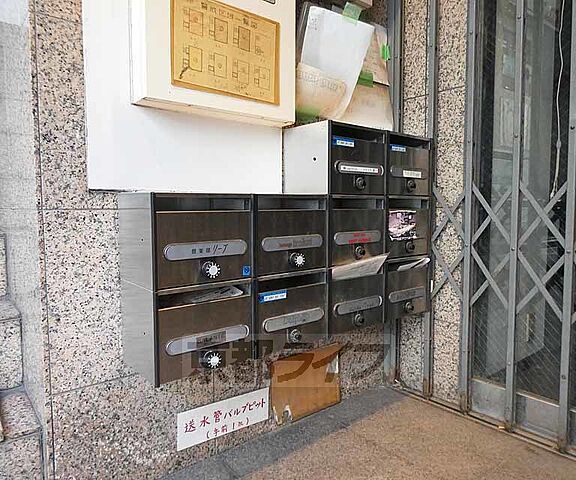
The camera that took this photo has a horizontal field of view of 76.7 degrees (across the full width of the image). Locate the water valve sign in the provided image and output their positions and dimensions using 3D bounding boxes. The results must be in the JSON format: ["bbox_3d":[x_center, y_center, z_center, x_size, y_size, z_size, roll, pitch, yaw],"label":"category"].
[{"bbox_3d":[-0.209,0.608,1.251,0.346,0.121,0.010,-4,7,-36],"label":"water valve sign"}]

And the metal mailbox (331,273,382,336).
[{"bbox_3d":[0.171,0.193,1.324,0.267,0.216,0.232,-4,6,-36],"label":"metal mailbox"}]

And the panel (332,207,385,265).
[{"bbox_3d":[0.233,-0.017,1.220,0.256,0.182,0.019,-4,6,-36],"label":"panel"}]

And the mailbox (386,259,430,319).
[{"bbox_3d":[0.400,0.173,1.506,0.272,0.229,0.220,-4,7,-36],"label":"mailbox"}]

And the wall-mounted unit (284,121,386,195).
[{"bbox_3d":[0.166,-0.265,1.284,0.272,0.227,0.232,-4,6,-36],"label":"wall-mounted unit"}]

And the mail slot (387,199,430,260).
[{"bbox_3d":[0.400,-0.057,1.484,0.272,0.229,0.220,-4,7,-36],"label":"mail slot"}]

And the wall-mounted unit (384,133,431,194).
[{"bbox_3d":[0.384,-0.280,1.445,0.272,0.227,0.232,-4,6,-36],"label":"wall-mounted unit"}]

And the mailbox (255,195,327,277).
[{"bbox_3d":[-0.044,-0.025,1.160,0.272,0.229,0.220,-4,7,-36],"label":"mailbox"}]

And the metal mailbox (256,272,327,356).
[{"bbox_3d":[-0.043,0.205,1.182,0.272,0.229,0.220,-4,7,-36],"label":"metal mailbox"}]

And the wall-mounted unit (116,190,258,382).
[{"bbox_3d":[-0.268,0.104,0.994,0.267,0.455,0.237,-4,6,-36],"label":"wall-mounted unit"}]

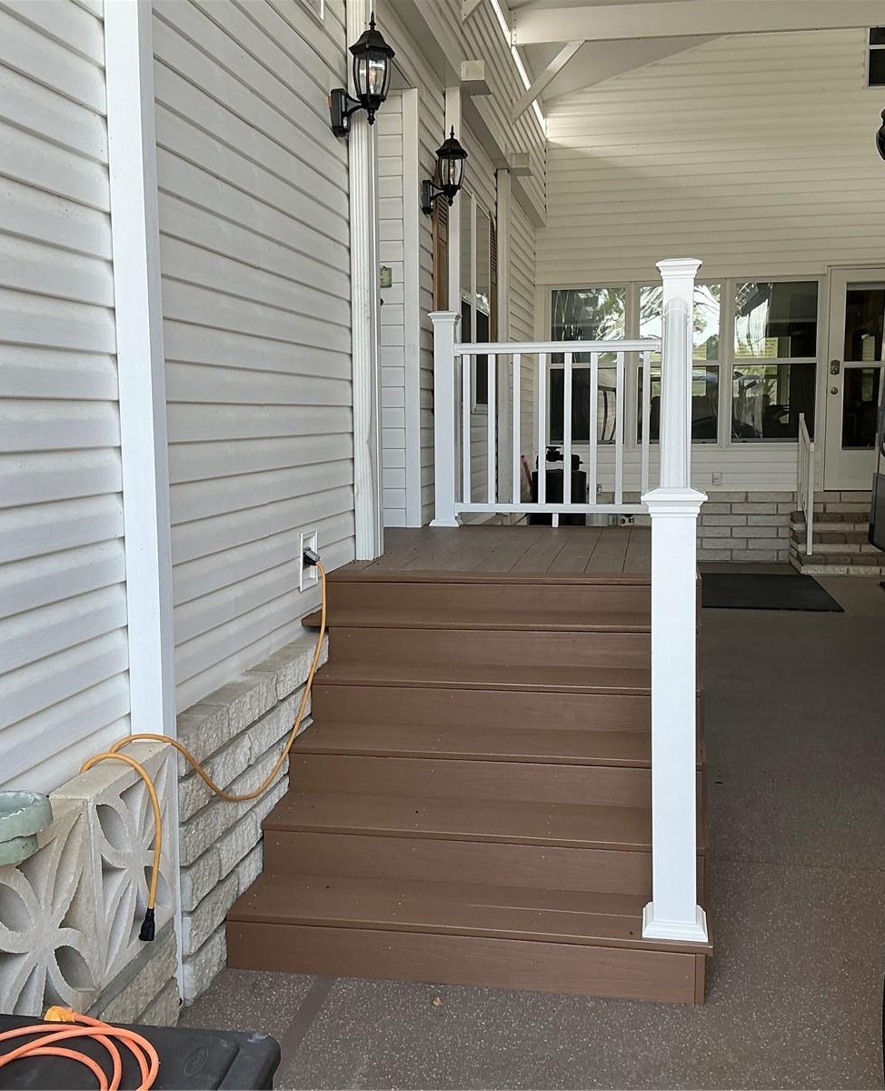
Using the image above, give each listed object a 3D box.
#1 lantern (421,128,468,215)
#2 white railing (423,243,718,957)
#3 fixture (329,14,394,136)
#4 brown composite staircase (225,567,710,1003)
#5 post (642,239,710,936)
[{"bbox_3d":[0.024,-1.877,5.909,0.230,0.426,0.164,1,6,10],"label":"lantern"},{"bbox_3d":[0.303,-0.114,4.495,1.307,1.802,3.328,1,6,10],"label":"white railing"},{"bbox_3d":[-0.277,-1.704,4.282,0.230,0.426,0.164,1,6,10],"label":"fixture"},{"bbox_3d":[0.159,0.602,3.600,1.251,0.869,1.431,1,6,10],"label":"brown composite staircase"},{"bbox_3d":[0.576,0.144,2.857,0.155,1.626,0.155,1,6,10],"label":"post"}]

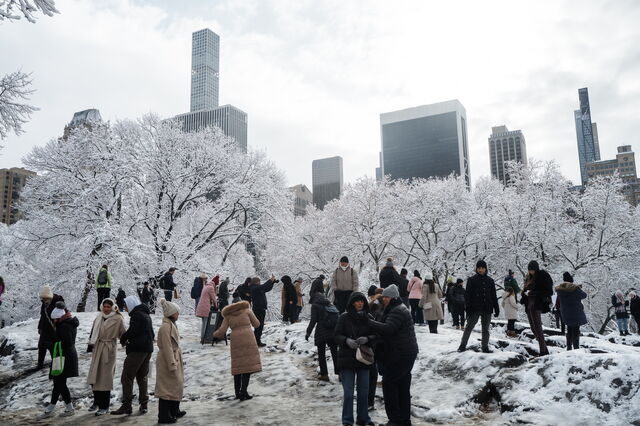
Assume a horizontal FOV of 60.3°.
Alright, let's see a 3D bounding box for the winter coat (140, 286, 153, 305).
[{"bbox_3d":[-6.915,3.307,22.080,0.420,0.720,0.470,1,-10,-10],"label":"winter coat"}]

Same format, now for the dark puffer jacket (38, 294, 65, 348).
[{"bbox_3d":[-5.133,2.078,10.550,0.540,1.030,0.440,0,-10,-7],"label":"dark puffer jacket"}]

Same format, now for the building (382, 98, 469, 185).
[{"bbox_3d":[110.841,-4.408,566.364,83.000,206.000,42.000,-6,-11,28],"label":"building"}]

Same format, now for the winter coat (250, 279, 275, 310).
[{"bbox_3d":[-1.474,2.071,14.000,0.550,0.820,0.540,8,-13,-40],"label":"winter coat"}]

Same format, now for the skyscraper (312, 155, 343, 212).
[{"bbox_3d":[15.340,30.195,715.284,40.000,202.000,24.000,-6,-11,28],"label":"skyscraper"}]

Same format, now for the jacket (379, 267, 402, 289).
[{"bbox_3d":[1.919,1.864,15.101,0.580,0.760,0.380,-2,-10,8],"label":"jacket"}]

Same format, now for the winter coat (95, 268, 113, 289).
[{"bbox_3d":[-7.985,2.434,20.410,0.570,0.730,0.370,1,-10,-12],"label":"winter coat"}]

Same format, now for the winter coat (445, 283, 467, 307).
[{"bbox_3d":[4.701,2.831,18.900,0.600,0.760,0.420,-5,-11,21],"label":"winter coat"}]

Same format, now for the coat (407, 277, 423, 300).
[{"bbox_3d":[2.923,2.323,16.947,0.490,0.700,0.370,-4,-11,17],"label":"coat"}]

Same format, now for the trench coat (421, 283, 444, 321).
[{"bbox_3d":[3.030,2.408,14.900,0.600,0.970,0.420,-3,-10,13],"label":"trench coat"}]

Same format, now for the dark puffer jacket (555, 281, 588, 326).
[{"bbox_3d":[5.457,1.985,11.950,0.700,0.970,0.500,-6,-11,28],"label":"dark puffer jacket"}]

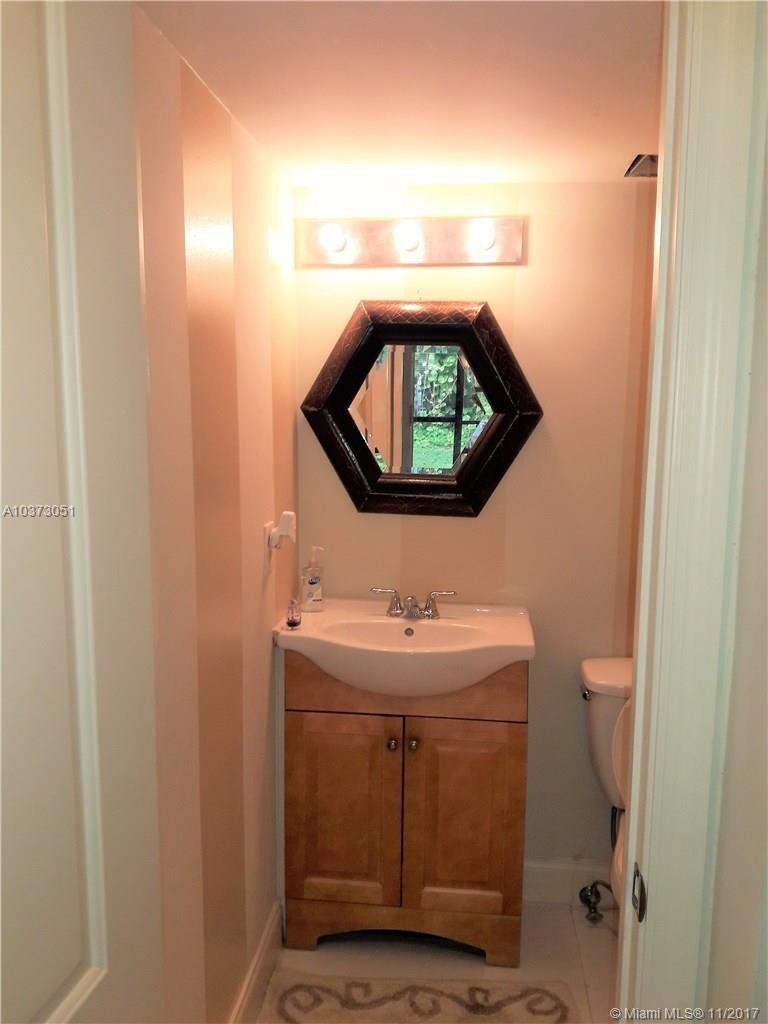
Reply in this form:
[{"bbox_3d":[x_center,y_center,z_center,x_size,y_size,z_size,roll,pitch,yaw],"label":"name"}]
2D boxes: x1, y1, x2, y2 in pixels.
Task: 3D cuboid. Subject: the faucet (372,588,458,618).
[{"bbox_3d":[0.073,0.242,2.164,0.229,0.076,0.130,1,8,6],"label":"faucet"}]

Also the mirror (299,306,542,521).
[{"bbox_3d":[0.100,-0.276,2.232,0.648,0.570,0.050,2,8,6],"label":"mirror"}]

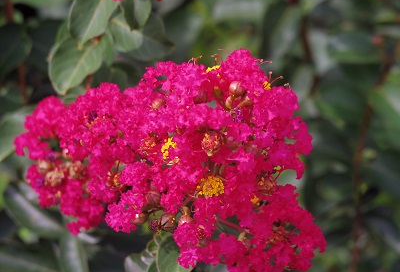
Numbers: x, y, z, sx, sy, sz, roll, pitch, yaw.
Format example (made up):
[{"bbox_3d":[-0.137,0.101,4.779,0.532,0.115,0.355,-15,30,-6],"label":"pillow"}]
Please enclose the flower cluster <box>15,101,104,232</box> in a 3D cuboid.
[{"bbox_3d":[-0.076,0.016,1.270,0.048,0.074,0.050,0,12,0],"label":"flower cluster"}]

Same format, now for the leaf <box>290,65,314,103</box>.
[{"bbox_3d":[0.072,-0.037,1.650,0.017,0.030,0.006,12,-20,33],"label":"leaf"}]

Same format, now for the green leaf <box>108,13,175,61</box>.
[{"bbox_3d":[-0.032,-0.056,1.330,0.036,0.027,0.015,0,12,0],"label":"green leaf"}]

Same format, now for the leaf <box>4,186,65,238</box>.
[{"bbox_3d":[-0.103,0.048,1.480,0.048,0.022,0.009,37,-25,-15],"label":"leaf"}]

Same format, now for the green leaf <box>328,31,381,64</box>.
[{"bbox_3d":[0.110,-0.063,1.680,0.039,0.007,0.026,-15,55,-17],"label":"green leaf"}]

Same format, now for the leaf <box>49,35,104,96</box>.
[{"bbox_3d":[-0.069,-0.039,1.320,0.026,0.042,0.008,28,-26,7],"label":"leaf"}]

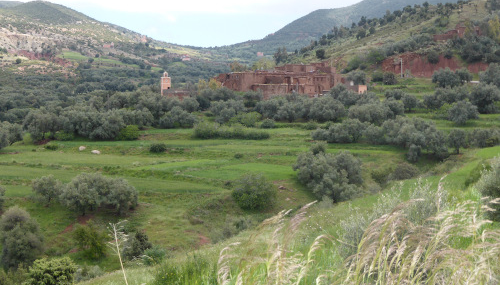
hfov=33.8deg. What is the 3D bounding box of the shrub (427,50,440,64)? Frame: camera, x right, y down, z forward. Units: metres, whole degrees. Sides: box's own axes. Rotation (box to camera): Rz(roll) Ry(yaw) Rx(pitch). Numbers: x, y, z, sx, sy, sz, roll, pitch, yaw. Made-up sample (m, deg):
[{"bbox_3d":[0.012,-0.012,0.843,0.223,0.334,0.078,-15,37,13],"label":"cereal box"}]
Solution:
[{"bbox_3d":[78.009,-36.560,350.000,5.900,5.700,5.500,1,6,12],"label":"shrub"}]

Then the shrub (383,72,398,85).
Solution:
[{"bbox_3d":[46.930,-21.377,275.000,5.340,4.680,5.080,0,4,0],"label":"shrub"}]

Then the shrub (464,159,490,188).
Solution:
[{"bbox_3d":[13.816,1.883,50.000,1.580,1.700,1.580,0,4,0],"label":"shrub"}]

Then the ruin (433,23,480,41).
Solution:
[{"bbox_3d":[96.566,-51.439,385.000,22.000,8.000,12.000,1,6,14],"label":"ruin"}]

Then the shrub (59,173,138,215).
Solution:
[{"bbox_3d":[-18.402,6.316,100.000,9.600,4.900,6.500,-1,6,-10],"label":"shrub"}]

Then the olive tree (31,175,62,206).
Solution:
[{"bbox_3d":[-25.706,6.063,104.000,3.900,3.700,3.800,-1,6,-14],"label":"olive tree"}]

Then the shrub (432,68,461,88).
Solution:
[{"bbox_3d":[63.249,-20.761,265.000,9.010,6.760,7.660,0,4,0],"label":"shrub"}]

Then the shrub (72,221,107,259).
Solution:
[{"bbox_3d":[-15.596,9.523,80.000,3.300,3.600,3.200,-1,6,-11],"label":"shrub"}]

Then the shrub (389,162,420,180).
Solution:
[{"bbox_3d":[20.267,3.673,108.000,4.200,2.360,3.570,0,4,0],"label":"shrub"}]

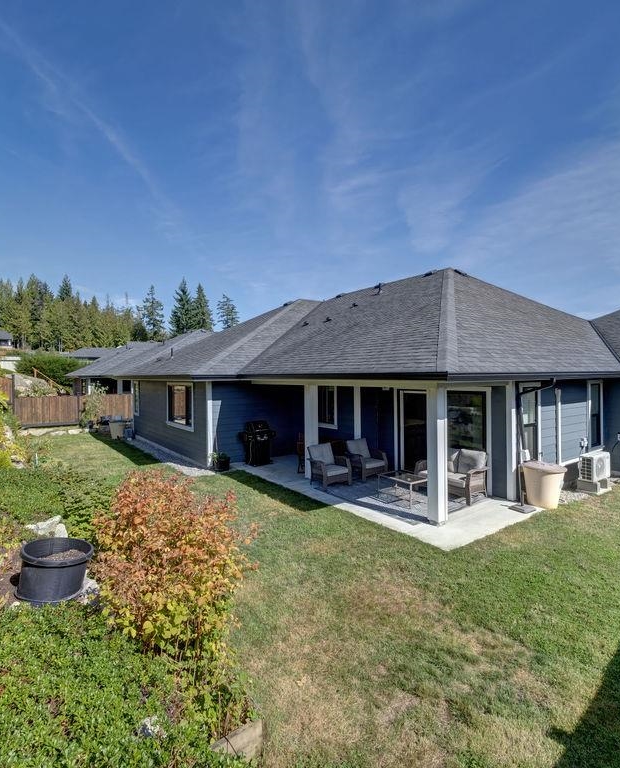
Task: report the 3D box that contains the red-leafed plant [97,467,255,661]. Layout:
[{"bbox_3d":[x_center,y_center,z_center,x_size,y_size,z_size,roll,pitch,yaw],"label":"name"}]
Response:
[{"bbox_3d":[-1.072,1.391,3.300,1.150,1.280,1.100,-1,1,-17],"label":"red-leafed plant"}]

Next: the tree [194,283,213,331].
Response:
[{"bbox_3d":[-32.148,-20.677,125.000,7.000,21.000,7.000,-1,1,-17],"label":"tree"}]

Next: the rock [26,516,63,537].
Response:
[{"bbox_3d":[-3.194,1.745,5.000,0.420,0.280,0.320,-1,2,-27],"label":"rock"}]

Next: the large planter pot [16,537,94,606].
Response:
[{"bbox_3d":[-2.387,1.756,3.900,0.580,0.390,0.580,-1,2,-30],"label":"large planter pot"}]

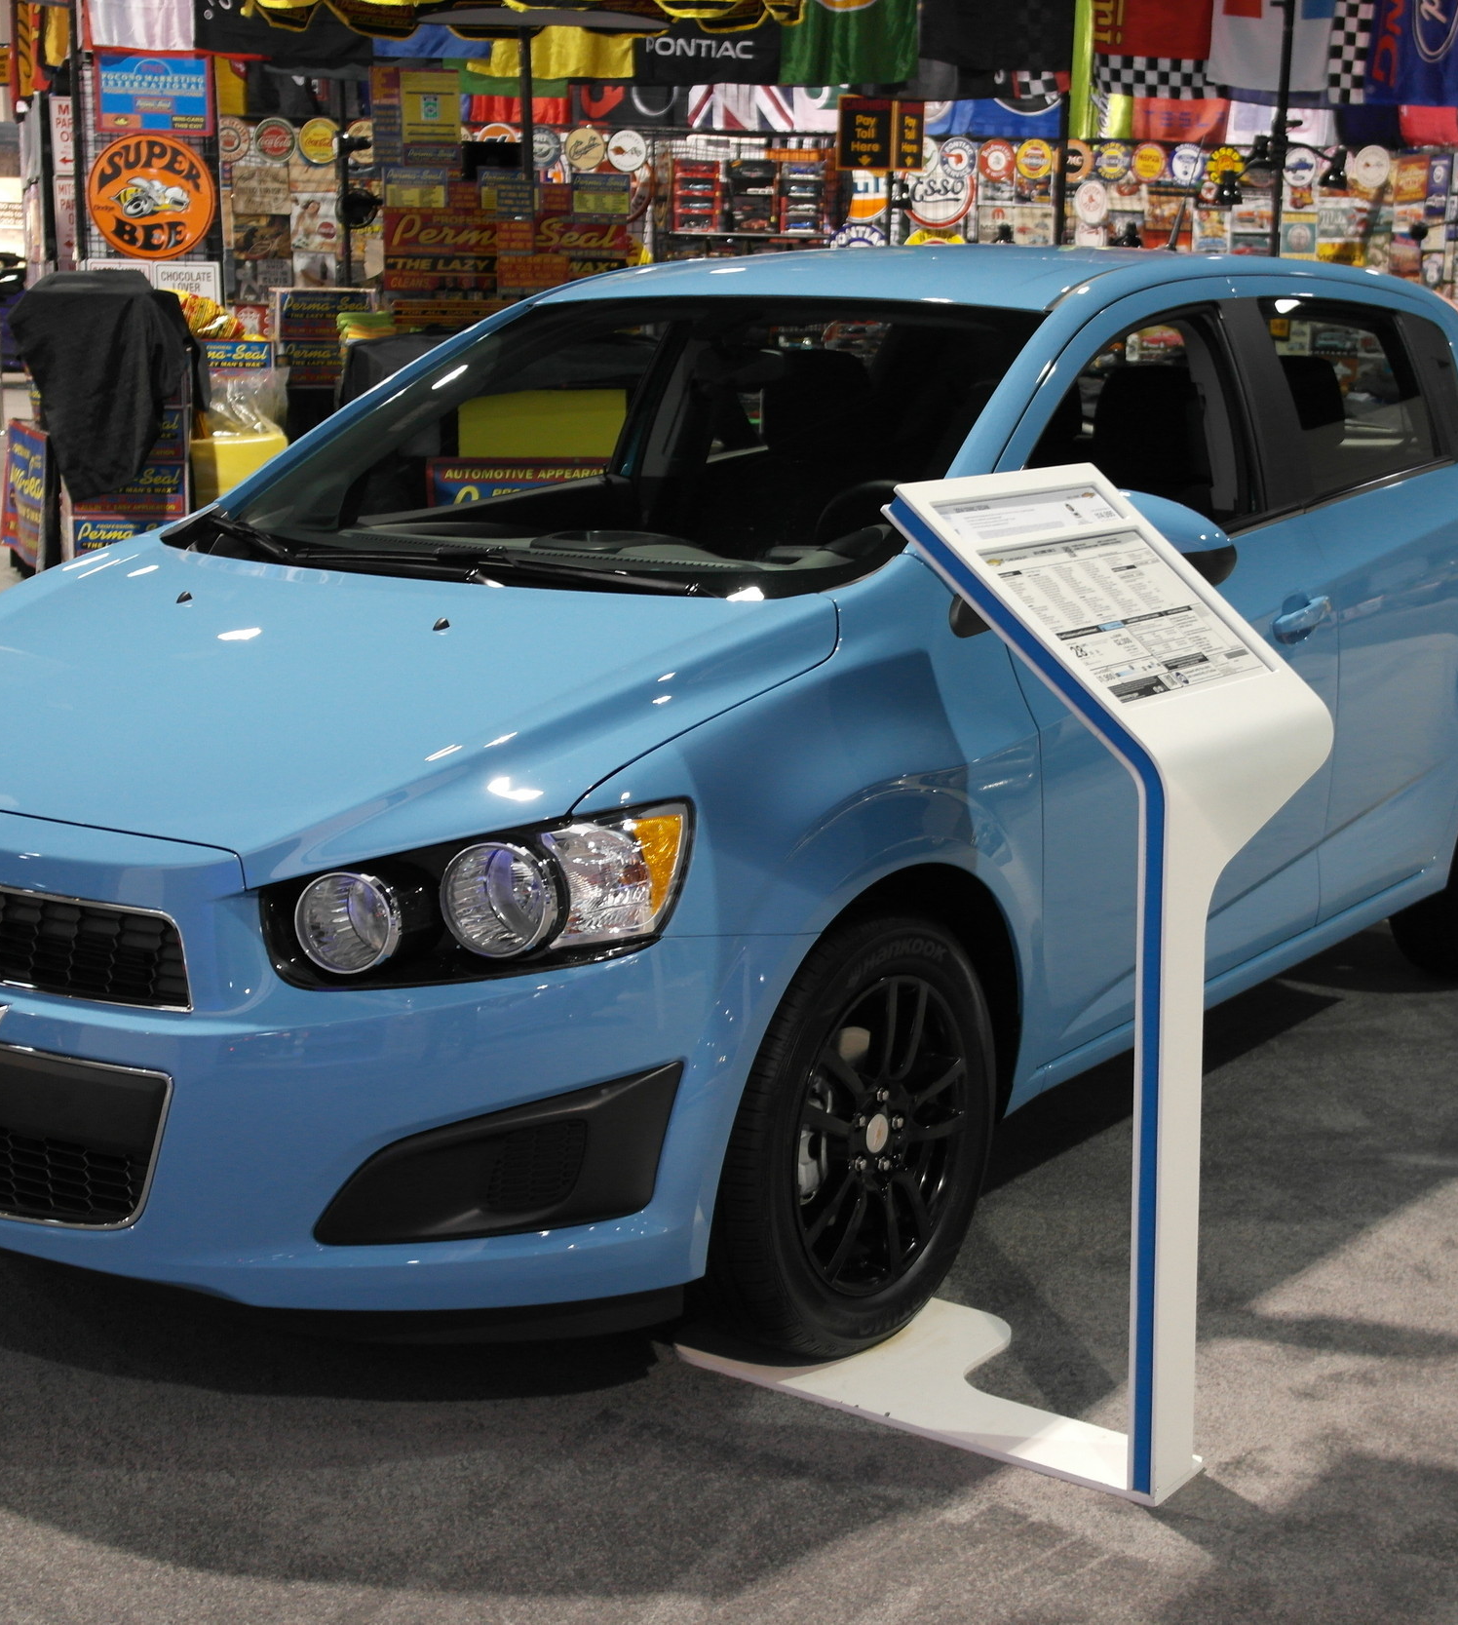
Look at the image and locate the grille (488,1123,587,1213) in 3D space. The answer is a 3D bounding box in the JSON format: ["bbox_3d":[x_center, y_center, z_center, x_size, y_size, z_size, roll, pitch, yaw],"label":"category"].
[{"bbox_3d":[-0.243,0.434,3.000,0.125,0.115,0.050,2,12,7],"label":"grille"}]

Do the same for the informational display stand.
[{"bbox_3d":[0.341,0.176,3.205,0.730,1.210,0.370,9,14,33],"label":"informational display stand"}]

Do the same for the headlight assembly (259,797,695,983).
[{"bbox_3d":[-0.303,0.093,2.944,0.510,0.210,0.210,-1,12,-5],"label":"headlight assembly"}]

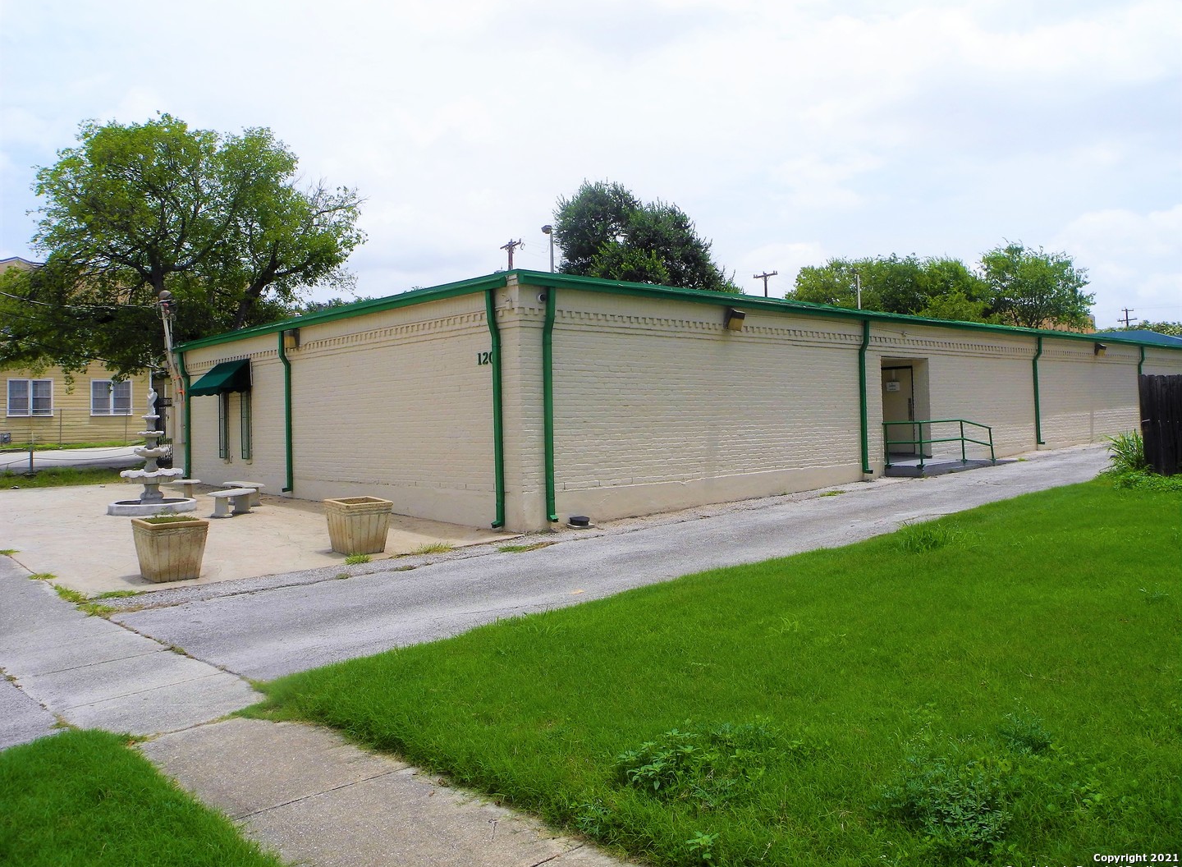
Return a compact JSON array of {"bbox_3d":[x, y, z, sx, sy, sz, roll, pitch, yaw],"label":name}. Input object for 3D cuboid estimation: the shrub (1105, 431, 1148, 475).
[{"bbox_3d":[10.341,0.318,18.397,0.950,0.840,0.950,-2,1,-42],"label":"shrub"}]

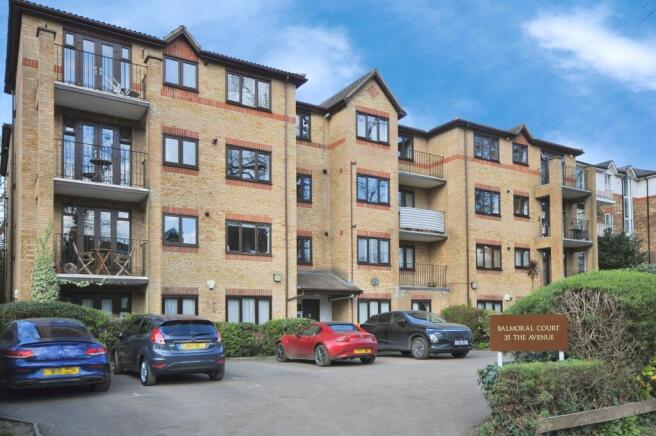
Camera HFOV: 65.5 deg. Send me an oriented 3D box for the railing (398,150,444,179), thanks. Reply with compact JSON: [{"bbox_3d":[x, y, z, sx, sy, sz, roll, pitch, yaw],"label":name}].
[{"bbox_3d":[4.451,-2.524,24.561,3.078,1.030,0.120,3,-6,-31],"label":"railing"}]

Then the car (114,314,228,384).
[{"bbox_3d":[-4.090,3.160,12.750,1.760,1.480,3.970,6,-10,-35],"label":"car"}]

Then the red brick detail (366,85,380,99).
[{"bbox_3d":[2.000,-5.574,22.588,0.680,0.630,0.100,6,-10,-32],"label":"red brick detail"}]

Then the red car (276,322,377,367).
[{"bbox_3d":[-0.110,3.840,15.750,1.740,1.235,3.920,6,-10,-34],"label":"red car"}]

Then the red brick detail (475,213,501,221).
[{"bbox_3d":[7.865,-0.004,25.168,1.801,0.190,0.120,3,-6,-31],"label":"red brick detail"}]

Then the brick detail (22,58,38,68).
[{"bbox_3d":[-9.011,-4.664,15.445,0.409,0.240,0.120,3,-6,-31],"label":"brick detail"}]

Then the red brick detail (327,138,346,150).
[{"bbox_3d":[0.356,-3.173,22.034,0.100,0.230,1.478,6,-10,-32],"label":"red brick detail"}]

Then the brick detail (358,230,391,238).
[{"bbox_3d":[2.019,0.755,22.401,1.807,0.225,0.120,3,-6,-31],"label":"brick detail"}]

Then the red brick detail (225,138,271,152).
[{"bbox_3d":[-2.926,-2.676,18.920,1.824,0.235,0.120,3,-6,-31],"label":"red brick detail"}]

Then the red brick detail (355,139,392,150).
[{"bbox_3d":[1.936,-3.147,22.035,1.750,0.220,0.100,4,-8,-29],"label":"red brick detail"}]

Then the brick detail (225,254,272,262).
[{"bbox_3d":[-2.708,1.385,17.470,1.724,0.210,0.100,6,-10,-32],"label":"brick detail"}]

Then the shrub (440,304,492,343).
[{"bbox_3d":[5.842,4.513,21.500,1.900,1.700,1.300,3,-6,-30],"label":"shrub"}]

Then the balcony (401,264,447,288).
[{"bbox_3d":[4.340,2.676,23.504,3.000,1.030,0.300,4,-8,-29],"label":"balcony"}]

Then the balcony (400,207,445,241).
[{"bbox_3d":[4.102,0.283,24.064,3.000,1.280,1.400,4,-8,-29],"label":"balcony"}]

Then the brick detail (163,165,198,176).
[{"bbox_3d":[-4.773,-1.501,16.527,1.155,0.210,0.100,6,-10,-32],"label":"brick detail"}]

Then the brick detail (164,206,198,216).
[{"bbox_3d":[-4.905,-0.210,16.950,1.220,0.240,0.100,3,-6,-30],"label":"brick detail"}]

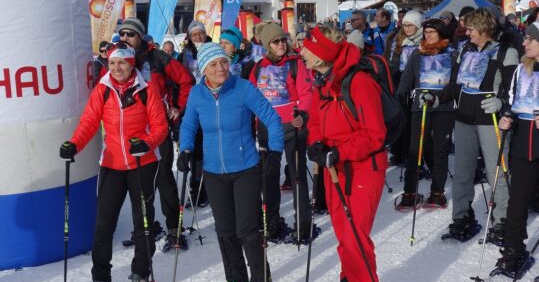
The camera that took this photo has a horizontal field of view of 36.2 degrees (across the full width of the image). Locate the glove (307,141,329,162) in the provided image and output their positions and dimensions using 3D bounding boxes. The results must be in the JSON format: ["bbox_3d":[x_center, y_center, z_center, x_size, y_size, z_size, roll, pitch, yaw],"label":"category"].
[{"bbox_3d":[0.285,0.066,4.937,0.140,0.120,0.110,-6,13,-29],"label":"glove"}]

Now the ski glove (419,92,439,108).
[{"bbox_3d":[1.338,-0.349,6.933,0.160,0.120,0.110,-8,12,-40],"label":"ski glove"}]

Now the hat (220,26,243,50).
[{"bbox_3d":[-0.339,-0.923,7.347,0.180,0.190,0.210,7,12,41],"label":"hat"}]

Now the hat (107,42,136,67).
[{"bbox_3d":[-0.934,-0.546,5.200,0.180,0.160,0.200,0,9,10],"label":"hat"}]

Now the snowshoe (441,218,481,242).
[{"bbox_3d":[1.500,0.694,6.420,0.300,0.160,0.130,-7,10,-35],"label":"snowshoe"}]

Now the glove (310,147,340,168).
[{"bbox_3d":[0.322,0.088,4.820,0.160,0.130,0.120,-7,10,-34],"label":"glove"}]

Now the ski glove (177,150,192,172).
[{"bbox_3d":[-0.506,0.116,4.902,0.090,0.145,0.115,5,11,30],"label":"ski glove"}]

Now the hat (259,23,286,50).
[{"bbox_3d":[0.026,-0.783,6.200,0.200,0.215,0.240,-7,10,-34],"label":"hat"}]

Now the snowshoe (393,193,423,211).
[{"bbox_3d":[1.267,0.559,7.486,0.120,0.150,0.280,7,12,40],"label":"snowshoe"}]

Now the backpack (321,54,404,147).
[{"bbox_3d":[0.623,-0.247,5.030,0.290,0.540,0.310,-14,14,-30],"label":"backpack"}]

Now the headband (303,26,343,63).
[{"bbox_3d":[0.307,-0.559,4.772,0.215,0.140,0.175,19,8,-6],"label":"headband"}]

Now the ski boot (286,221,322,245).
[{"bbox_3d":[0.263,0.715,6.366,0.120,0.160,0.285,5,11,30],"label":"ski boot"}]

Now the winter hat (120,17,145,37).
[{"bbox_3d":[-1.028,-0.847,6.204,0.190,0.170,0.220,7,13,31],"label":"winter hat"}]

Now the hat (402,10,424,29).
[{"bbox_3d":[1.372,-1.153,7.850,0.190,0.190,0.220,4,10,30],"label":"hat"}]

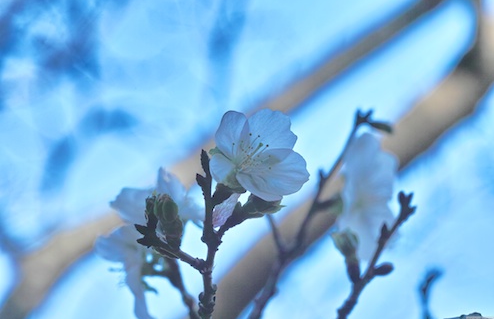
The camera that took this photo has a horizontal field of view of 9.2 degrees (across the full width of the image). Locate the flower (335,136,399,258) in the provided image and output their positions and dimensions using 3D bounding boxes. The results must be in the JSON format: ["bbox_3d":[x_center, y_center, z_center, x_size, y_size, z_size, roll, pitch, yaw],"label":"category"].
[{"bbox_3d":[0.038,0.012,0.985,0.015,0.040,0.028,-9,-17,36],"label":"flower"}]

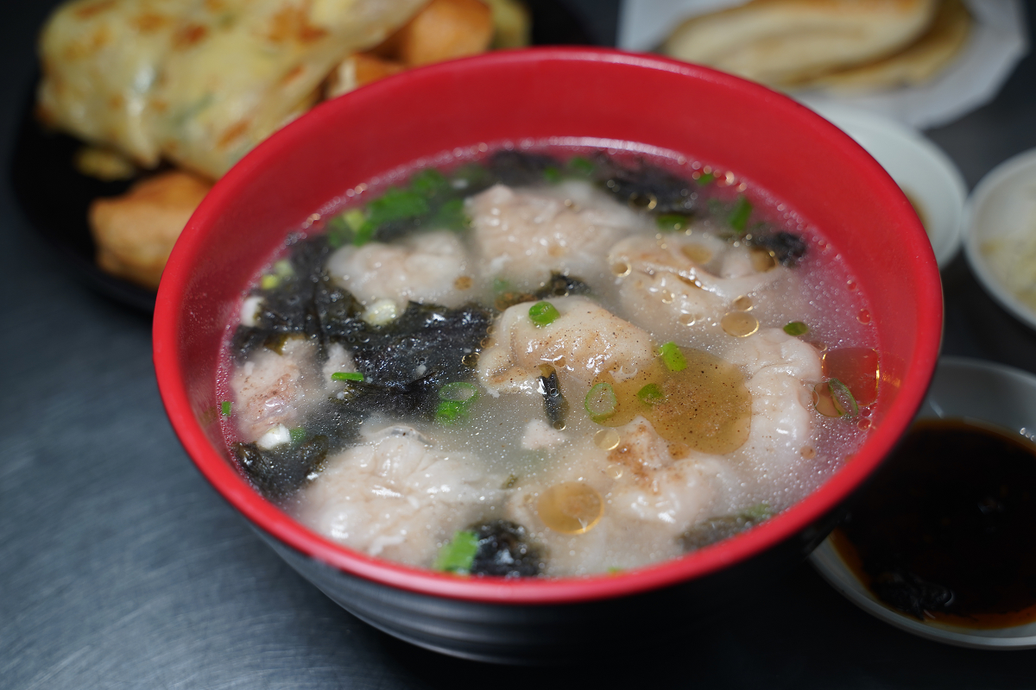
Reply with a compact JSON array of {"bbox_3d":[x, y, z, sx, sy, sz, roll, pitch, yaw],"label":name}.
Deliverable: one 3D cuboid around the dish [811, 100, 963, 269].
[{"bbox_3d":[0.090,-0.037,0.450,0.095,0.025,0.095,-2,46,3],"label":"dish"}]

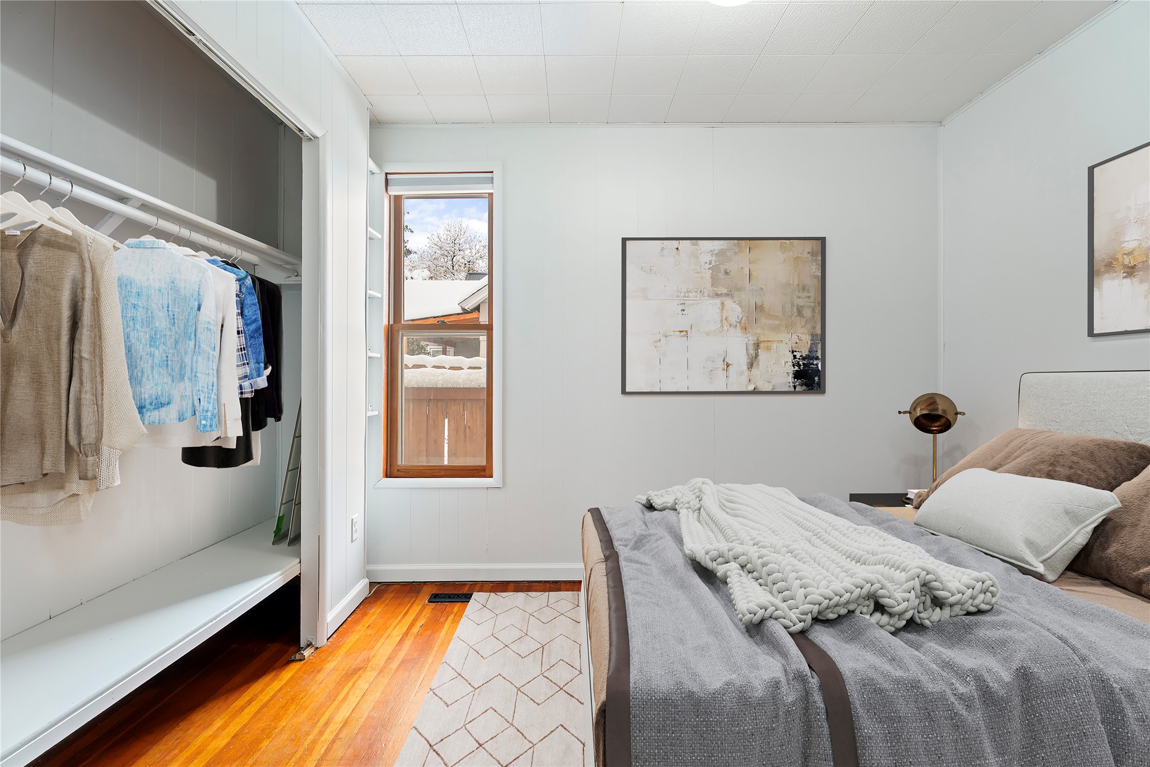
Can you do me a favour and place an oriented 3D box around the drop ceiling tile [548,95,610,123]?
[{"bbox_3d":[0.023,-1.399,2.600,0.305,0.016,0.267,0,0,0],"label":"drop ceiling tile"}]

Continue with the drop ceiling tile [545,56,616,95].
[{"bbox_3d":[0.023,-1.398,2.316,0.305,0.016,0.301,0,0,0],"label":"drop ceiling tile"}]

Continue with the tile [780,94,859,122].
[{"bbox_3d":[1.242,-1.403,2.601,0.305,0.016,0.267,0,0,0],"label":"tile"}]

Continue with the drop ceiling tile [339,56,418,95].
[{"bbox_3d":[-0.880,-1.397,2.318,0.285,0.018,0.305,0,1,0],"label":"drop ceiling tile"}]

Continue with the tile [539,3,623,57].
[{"bbox_3d":[0.024,-1.391,2.011,0.305,0.018,0.305,0,1,0],"label":"tile"}]

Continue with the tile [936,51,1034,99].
[{"bbox_3d":[1.839,-1.403,2.313,0.276,0.018,0.297,0,0,0],"label":"tile"}]

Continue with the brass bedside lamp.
[{"bbox_3d":[1.719,0.309,2.450,0.260,0.524,0.200,0,0,38],"label":"brass bedside lamp"}]

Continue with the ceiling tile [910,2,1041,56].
[{"bbox_3d":[1.547,-1.401,2.019,0.305,0.016,0.298,0,0,0],"label":"ceiling tile"}]

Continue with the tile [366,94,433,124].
[{"bbox_3d":[-0.890,-1.402,2.605,0.305,0.018,0.270,0,1,0],"label":"tile"}]

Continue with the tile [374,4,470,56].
[{"bbox_3d":[-0.586,-1.395,2.016,0.305,0.016,0.298,0,0,0],"label":"tile"}]

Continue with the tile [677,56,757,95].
[{"bbox_3d":[0.634,-1.396,2.315,0.305,0.018,0.305,0,1,0],"label":"tile"}]

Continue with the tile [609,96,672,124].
[{"bbox_3d":[0.327,-1.400,2.600,0.305,0.016,0.267,0,0,0],"label":"tile"}]

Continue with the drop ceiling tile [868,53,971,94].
[{"bbox_3d":[1.549,-1.402,2.313,0.305,0.018,0.297,0,0,0],"label":"drop ceiling tile"}]

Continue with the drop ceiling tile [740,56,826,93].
[{"bbox_3d":[0.939,-1.400,2.312,0.305,0.018,0.297,0,0,0],"label":"drop ceiling tile"}]

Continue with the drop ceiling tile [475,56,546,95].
[{"bbox_3d":[-0.282,-1.397,2.315,0.305,0.016,0.301,0,0,0],"label":"drop ceiling tile"}]

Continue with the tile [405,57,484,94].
[{"bbox_3d":[-0.585,-1.397,2.317,0.305,0.018,0.305,0,1,0],"label":"tile"}]

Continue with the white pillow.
[{"bbox_3d":[1.332,0.410,1.587,0.305,0.145,0.480,-42,3,-1],"label":"white pillow"}]

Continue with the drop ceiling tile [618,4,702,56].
[{"bbox_3d":[0.329,-1.391,2.011,0.305,0.018,0.305,0,1,0],"label":"drop ceiling tile"}]

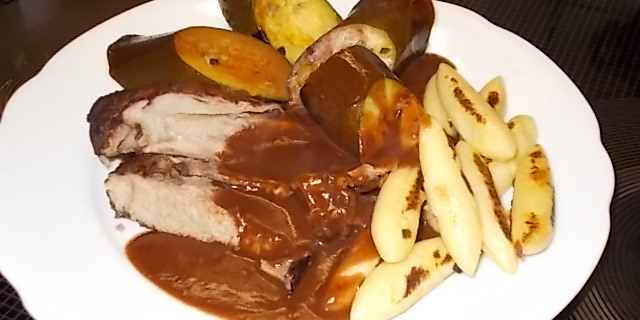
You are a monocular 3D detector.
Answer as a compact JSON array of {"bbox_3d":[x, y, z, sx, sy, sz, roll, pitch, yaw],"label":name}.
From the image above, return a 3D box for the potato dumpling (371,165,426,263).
[{"bbox_3d":[0.033,0.018,0.320,0.019,0.018,0.055,10,43,13],"label":"potato dumpling"}]

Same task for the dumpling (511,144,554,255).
[{"bbox_3d":[0.084,0.015,0.321,0.016,0.015,0.058,8,43,10],"label":"dumpling"}]

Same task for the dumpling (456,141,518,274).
[{"bbox_3d":[0.064,0.016,0.318,0.014,0.013,0.067,-8,49,-7],"label":"dumpling"}]

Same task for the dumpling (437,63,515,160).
[{"bbox_3d":[0.065,-0.021,0.345,0.017,0.016,0.065,-14,43,-13],"label":"dumpling"}]

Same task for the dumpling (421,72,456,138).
[{"bbox_3d":[0.057,-0.021,0.365,0.015,0.015,0.053,-5,42,-4],"label":"dumpling"}]

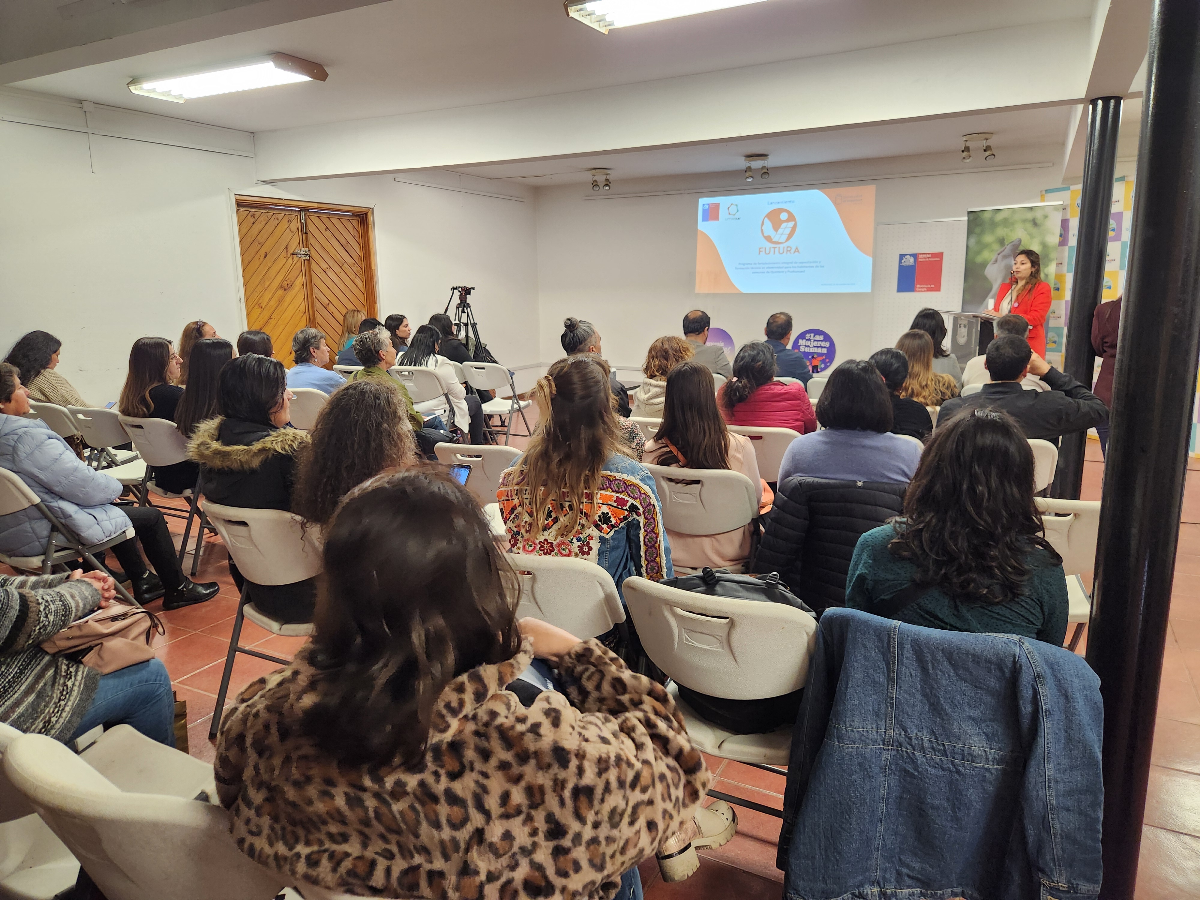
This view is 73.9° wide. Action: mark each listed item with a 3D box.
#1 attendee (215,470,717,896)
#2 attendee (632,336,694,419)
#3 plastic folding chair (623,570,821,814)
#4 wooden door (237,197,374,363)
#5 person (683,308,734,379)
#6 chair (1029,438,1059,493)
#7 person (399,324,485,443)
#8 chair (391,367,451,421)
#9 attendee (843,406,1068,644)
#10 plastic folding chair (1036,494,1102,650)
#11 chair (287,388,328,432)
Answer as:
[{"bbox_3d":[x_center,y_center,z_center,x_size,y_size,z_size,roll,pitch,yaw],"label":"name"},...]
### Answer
[{"bbox_3d":[-0.044,0.628,1.332,0.580,1.260,0.950,7,13,31],"label":"attendee"},{"bbox_3d":[0.492,-0.009,4.468,0.480,1.250,0.800,6,13,27],"label":"attendee"},{"bbox_3d":[0.342,0.693,2.025,0.470,0.850,0.520,6,13,28],"label":"plastic folding chair"},{"bbox_3d":[-2.667,-1.183,7.607,0.120,2.260,1.640,5,13,27],"label":"wooden door"},{"bbox_3d":[0.863,-0.431,6.217,0.520,1.300,0.750,5,13,27],"label":"person"},{"bbox_3d":[1.849,0.294,3.747,0.460,0.800,0.500,5,13,27],"label":"chair"},{"bbox_3d":[-1.421,-0.486,6.990,0.500,1.210,0.750,5,13,30],"label":"person"},{"bbox_3d":[-1.393,-0.196,6.483,0.470,0.850,0.520,4,12,22],"label":"chair"},{"bbox_3d":[0.839,0.493,1.855,0.470,1.250,0.750,5,13,28],"label":"attendee"},{"bbox_3d":[1.452,0.514,2.670,0.470,0.850,0.510,4,13,24],"label":"plastic folding chair"},{"bbox_3d":[-1.958,0.003,5.526,0.470,0.850,0.520,5,13,25],"label":"chair"}]

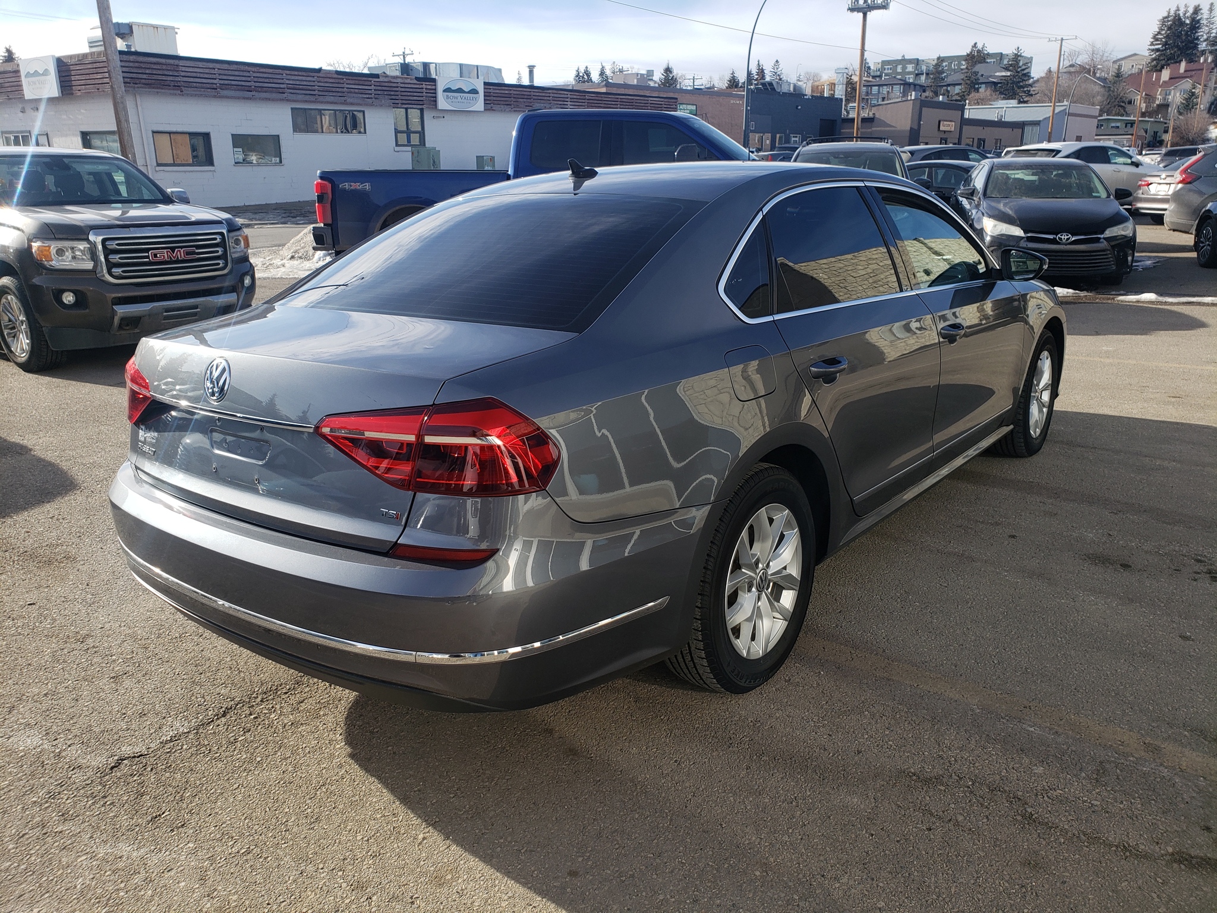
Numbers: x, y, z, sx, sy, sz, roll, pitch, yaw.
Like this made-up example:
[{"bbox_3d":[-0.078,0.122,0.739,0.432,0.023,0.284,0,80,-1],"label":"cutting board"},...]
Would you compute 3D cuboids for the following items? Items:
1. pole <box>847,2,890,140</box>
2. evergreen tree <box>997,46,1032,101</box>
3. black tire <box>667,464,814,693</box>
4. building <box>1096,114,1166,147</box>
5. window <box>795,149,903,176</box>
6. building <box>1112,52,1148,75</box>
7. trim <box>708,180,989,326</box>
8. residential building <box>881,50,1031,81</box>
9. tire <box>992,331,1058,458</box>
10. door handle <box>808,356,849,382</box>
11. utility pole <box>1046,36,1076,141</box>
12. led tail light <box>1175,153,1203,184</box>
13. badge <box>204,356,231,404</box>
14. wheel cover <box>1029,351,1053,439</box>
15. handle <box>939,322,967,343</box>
[{"bbox_3d":[13.295,-20.011,48.422,2.200,11.000,0.600,3,17,16],"label":"pole"},{"bbox_3d":[57.671,-53.615,130.000,5.300,10.500,5.300,6,18,24],"label":"evergreen tree"},{"bbox_3d":[0.371,0.343,2.683,0.220,0.662,0.662,11,21,38],"label":"black tire"},{"bbox_3d":[89.700,-57.000,164.200,16.000,6.300,10.000,-8,18,-26],"label":"building"},{"bbox_3d":[2.900,-3.430,11.000,1.380,0.130,0.780,4,54,15],"label":"window"},{"bbox_3d":[105.140,-76.956,183.261,10.000,7.500,11.000,8,19,30],"label":"building"},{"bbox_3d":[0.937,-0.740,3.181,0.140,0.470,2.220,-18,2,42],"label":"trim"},{"bbox_3d":[110.100,-117.500,289.700,38.000,13.000,26.000,14,22,42],"label":"residential building"},{"bbox_3d":[2.137,-0.331,4.753,0.220,0.662,0.662,10,20,35],"label":"tire"},{"bbox_3d":[0.640,-0.254,2.656,0.050,0.055,0.240,10,20,38],"label":"door handle"},{"bbox_3d":[40.000,-32.400,81.700,2.400,9.600,0.350,6,17,20],"label":"utility pole"},{"bbox_3d":[9.668,-4.767,15.200,0.400,0.520,0.320,5,18,22],"label":"led tail light"},{"bbox_3d":[-0.923,-0.178,2.148,0.118,0.118,0.016,10,10,38],"label":"badge"},{"bbox_3d":[2.184,-0.322,4.716,0.100,0.450,0.450,10,20,35],"label":"wheel cover"},{"bbox_3d":[1.311,-0.476,3.497,0.065,0.070,0.245,11,21,38],"label":"handle"}]

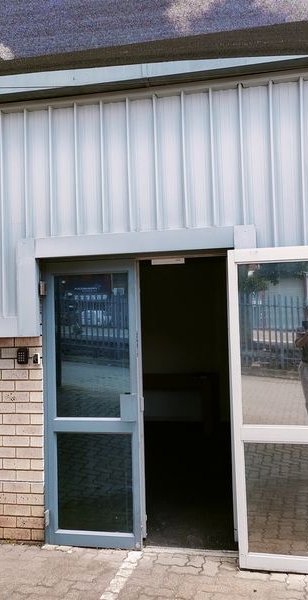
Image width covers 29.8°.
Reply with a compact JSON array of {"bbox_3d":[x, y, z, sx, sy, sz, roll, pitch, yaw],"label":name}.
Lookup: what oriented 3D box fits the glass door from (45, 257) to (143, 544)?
[{"bbox_3d":[-0.456,0.760,4.284,0.742,2.100,0.050,-2,-3,13],"label":"glass door"}]

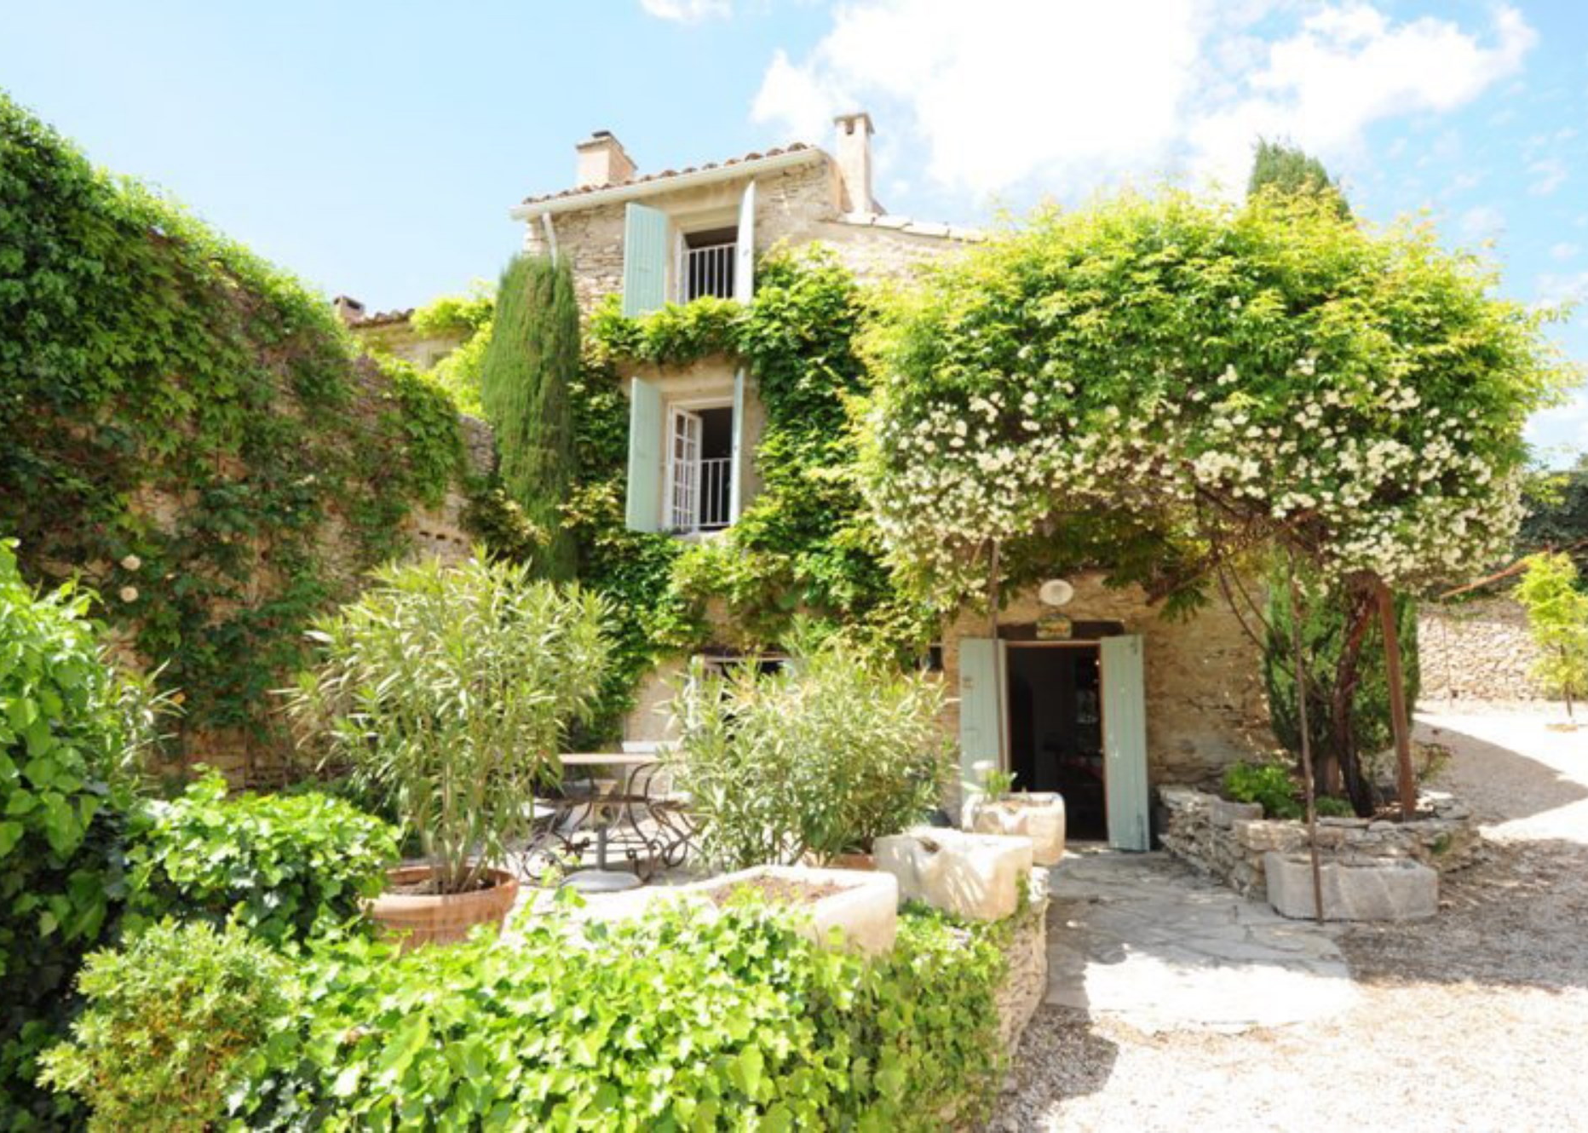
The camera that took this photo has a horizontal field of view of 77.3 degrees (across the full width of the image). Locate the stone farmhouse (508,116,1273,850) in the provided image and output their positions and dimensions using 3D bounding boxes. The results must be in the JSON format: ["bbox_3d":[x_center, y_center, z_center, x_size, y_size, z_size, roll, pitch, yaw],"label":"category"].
[{"bbox_3d":[1.473,-0.988,15.007,9.300,9.000,6.500,-2,-8,20],"label":"stone farmhouse"}]

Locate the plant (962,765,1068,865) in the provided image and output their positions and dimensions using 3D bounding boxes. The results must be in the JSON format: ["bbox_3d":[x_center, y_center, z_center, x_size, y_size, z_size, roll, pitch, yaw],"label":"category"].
[{"bbox_3d":[2.074,2.318,9.275,0.830,0.780,0.650,-2,-8,20],"label":"plant"}]

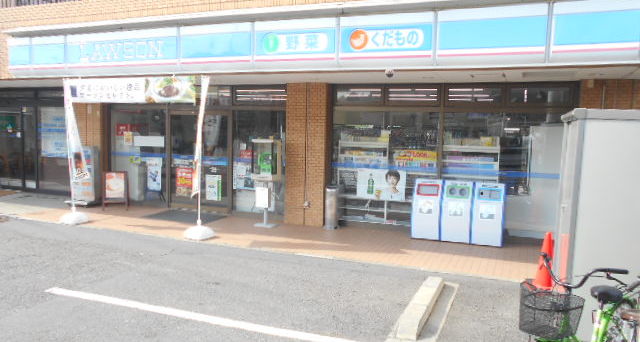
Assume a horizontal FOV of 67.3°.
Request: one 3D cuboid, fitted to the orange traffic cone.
[{"bbox_3d":[2.719,1.060,5.727,0.380,0.700,0.380,3,5,22],"label":"orange traffic cone"}]

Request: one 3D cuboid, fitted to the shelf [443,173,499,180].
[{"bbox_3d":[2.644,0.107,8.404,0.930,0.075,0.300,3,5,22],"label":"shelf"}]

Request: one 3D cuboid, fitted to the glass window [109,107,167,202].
[{"bbox_3d":[-4.042,-0.337,10.706,1.600,2.210,0.080,3,5,22],"label":"glass window"}]

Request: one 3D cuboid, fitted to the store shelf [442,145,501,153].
[{"bbox_3d":[2.642,-0.380,8.368,0.940,0.100,0.300,3,5,22],"label":"store shelf"}]

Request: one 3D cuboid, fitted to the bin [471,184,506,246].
[{"bbox_3d":[2.766,0.692,7.851,0.485,0.990,0.430,3,5,22],"label":"bin"}]

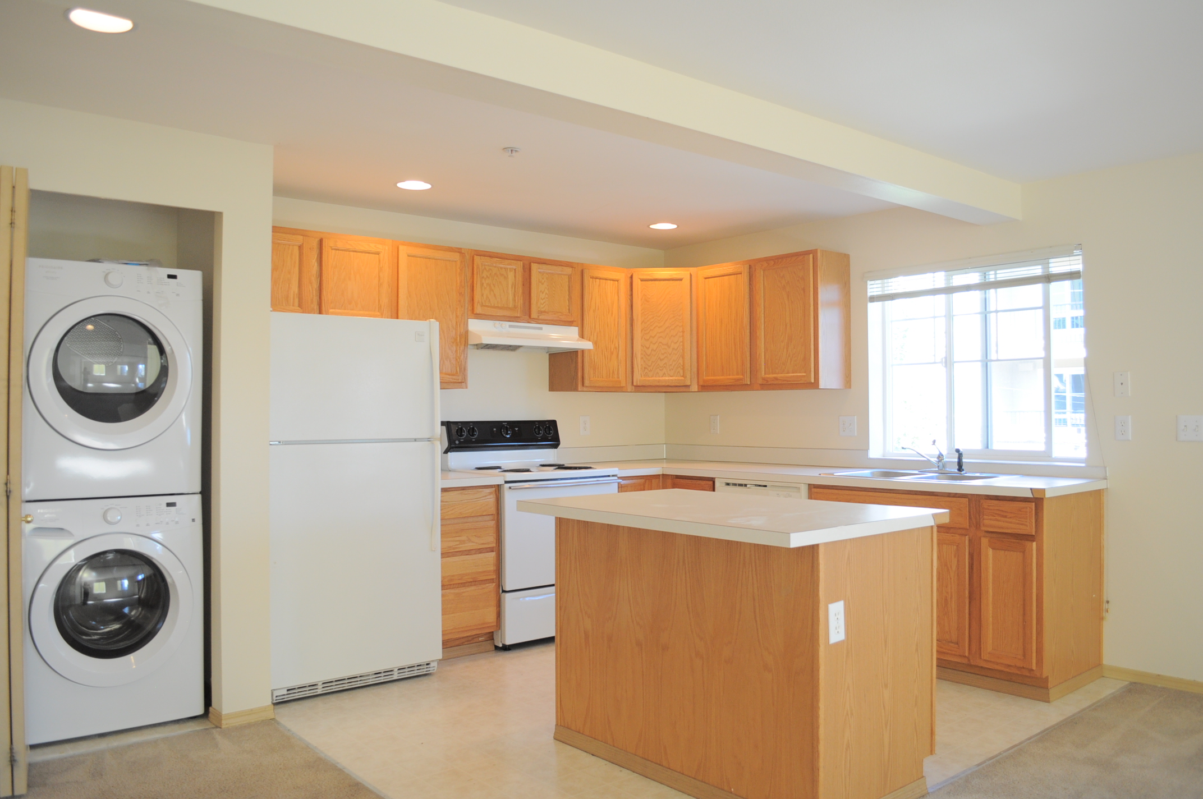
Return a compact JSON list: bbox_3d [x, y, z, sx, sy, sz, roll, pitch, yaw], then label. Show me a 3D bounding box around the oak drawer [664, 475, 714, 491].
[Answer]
[{"bbox_3d":[0.703,0.528,5.418,0.510,0.138,0.350,0,-1,-41],"label":"oak drawer"}]

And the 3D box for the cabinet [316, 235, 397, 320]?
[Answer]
[{"bbox_3d":[-1.310,-0.586,4.639,0.418,0.459,0.323,0,-1,-40],"label":"cabinet"}]

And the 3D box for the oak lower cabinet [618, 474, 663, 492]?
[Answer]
[{"bbox_3d":[0.030,0.876,5.545,0.408,0.857,0.615,0,-1,-40],"label":"oak lower cabinet"}]

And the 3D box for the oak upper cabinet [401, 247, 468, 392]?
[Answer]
[{"bbox_3d":[-0.983,-0.431,4.870,0.445,0.764,0.322,0,-1,-41],"label":"oak upper cabinet"}]

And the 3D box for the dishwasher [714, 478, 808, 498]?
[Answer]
[{"bbox_3d":[1.074,0.864,5.058,0.610,0.852,0.630,0,-1,-40],"label":"dishwasher"}]

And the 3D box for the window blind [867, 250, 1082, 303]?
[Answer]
[{"bbox_3d":[1.863,-0.635,4.632,0.060,0.176,1.159,0,-1,-40],"label":"window blind"}]

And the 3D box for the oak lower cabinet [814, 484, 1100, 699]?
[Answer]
[{"bbox_3d":[1.675,0.847,4.372,0.615,0.857,1.194,0,-1,-40],"label":"oak lower cabinet"}]

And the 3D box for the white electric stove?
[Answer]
[{"bbox_3d":[-0.394,0.711,5.123,0.772,1.177,0.680,0,-1,-40],"label":"white electric stove"}]

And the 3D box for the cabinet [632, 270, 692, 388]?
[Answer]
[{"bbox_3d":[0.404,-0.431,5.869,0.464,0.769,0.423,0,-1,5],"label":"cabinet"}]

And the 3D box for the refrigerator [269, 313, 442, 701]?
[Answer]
[{"bbox_3d":[-1.298,0.469,4.237,0.778,1.643,0.837,0,-1,-40],"label":"refrigerator"}]

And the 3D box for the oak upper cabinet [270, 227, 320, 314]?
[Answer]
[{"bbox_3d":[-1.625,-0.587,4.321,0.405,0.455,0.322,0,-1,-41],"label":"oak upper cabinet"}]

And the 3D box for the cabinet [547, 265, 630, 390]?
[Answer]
[{"bbox_3d":[-0.076,-0.429,5.652,0.400,0.764,0.322,0,-1,-41],"label":"cabinet"}]

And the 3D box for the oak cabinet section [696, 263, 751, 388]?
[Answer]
[{"bbox_3d":[0.860,-0.436,5.573,0.322,0.752,0.450,1,-1,-40],"label":"oak cabinet section"}]

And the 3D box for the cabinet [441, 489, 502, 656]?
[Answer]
[{"bbox_3d":[-0.881,0.876,4.729,0.450,0.862,0.625,0,-1,-41],"label":"cabinet"}]

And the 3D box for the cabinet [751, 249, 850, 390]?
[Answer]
[{"bbox_3d":[1.153,-0.446,5.228,0.322,0.764,0.465,0,-1,-41],"label":"cabinet"}]

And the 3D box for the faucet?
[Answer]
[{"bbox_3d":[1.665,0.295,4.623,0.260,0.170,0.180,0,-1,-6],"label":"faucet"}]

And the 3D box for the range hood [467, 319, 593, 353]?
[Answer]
[{"bbox_3d":[-0.482,-0.362,5.225,0.777,0.144,0.435,0,-1,-41],"label":"range hood"}]

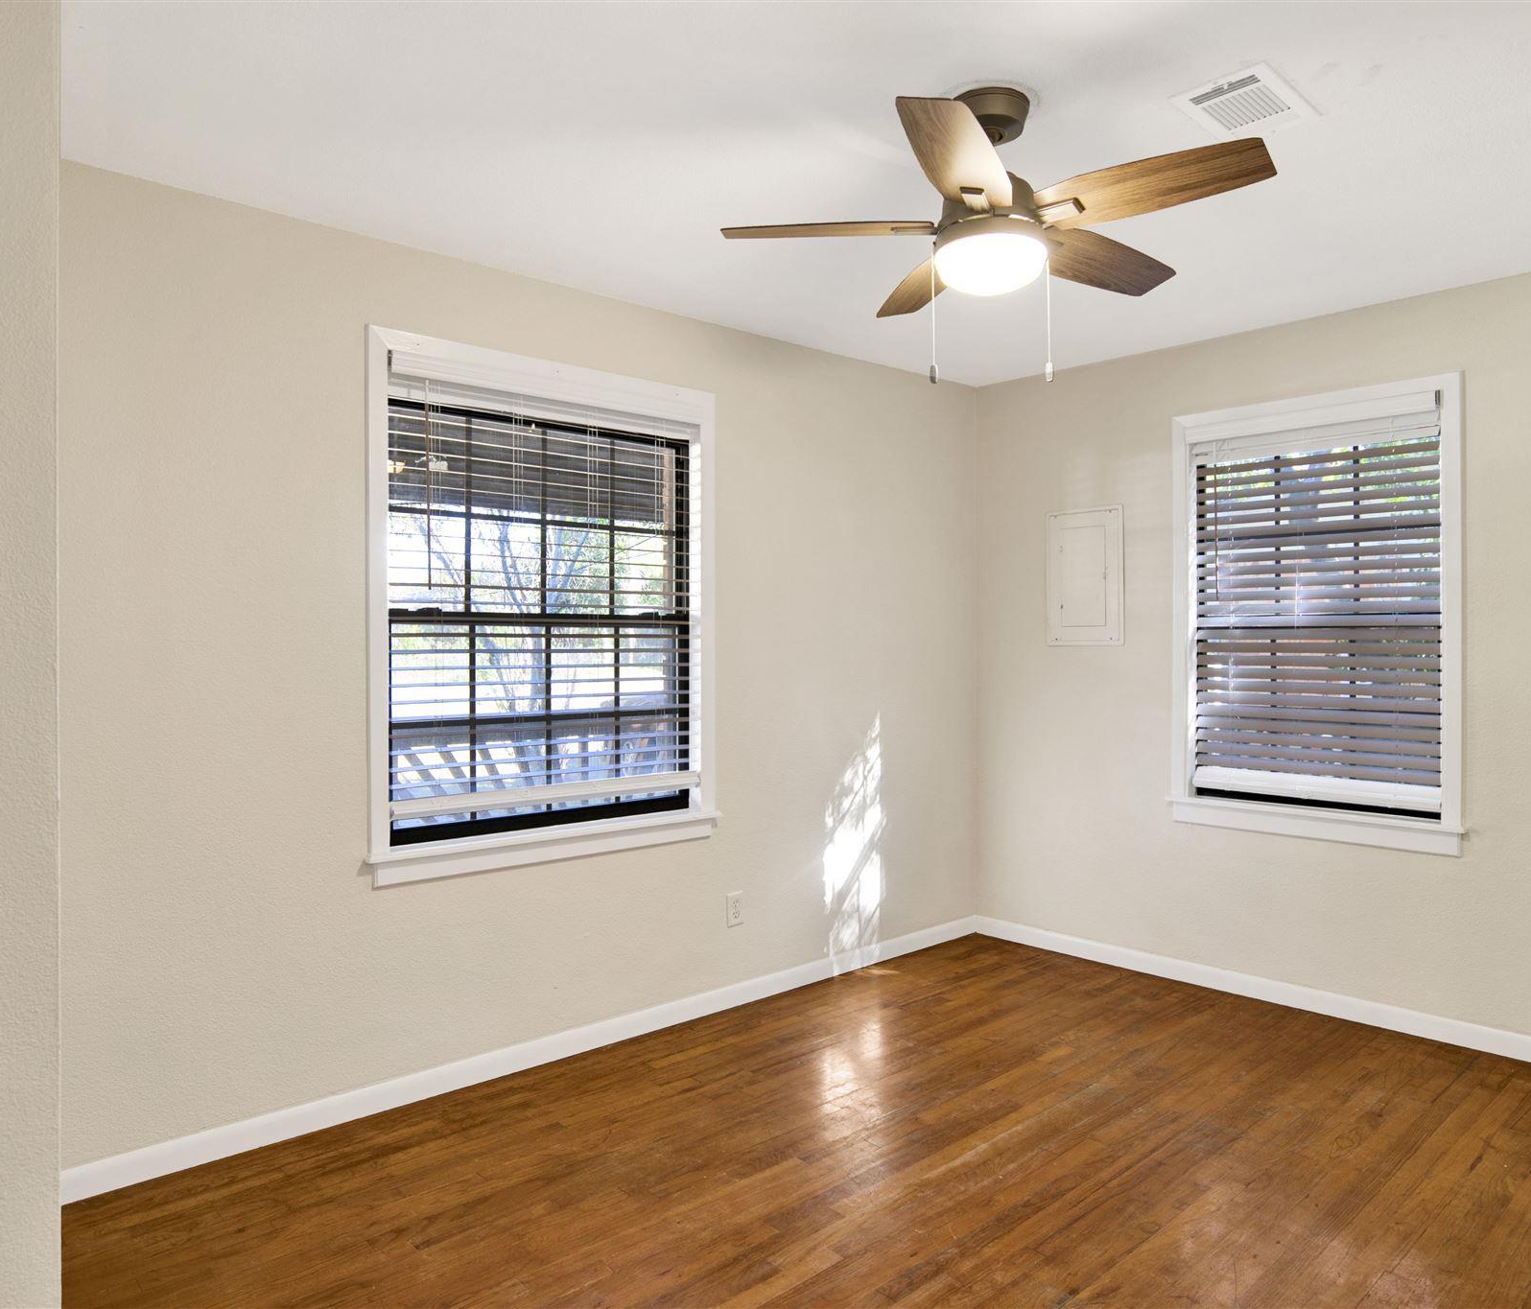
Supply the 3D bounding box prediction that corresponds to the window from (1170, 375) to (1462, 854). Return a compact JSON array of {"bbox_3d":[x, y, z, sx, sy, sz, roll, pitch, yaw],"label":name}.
[{"bbox_3d":[1.924,-0.133,3.487,0.930,1.552,0.131,1,1,44],"label":"window"}]

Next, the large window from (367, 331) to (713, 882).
[{"bbox_3d":[-0.654,-0.135,3.127,1.201,1.559,0.131,-1,1,-39],"label":"large window"}]

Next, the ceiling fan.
[{"bbox_3d":[0.455,-0.968,2.079,1.085,0.402,1.075,0,1,0],"label":"ceiling fan"}]

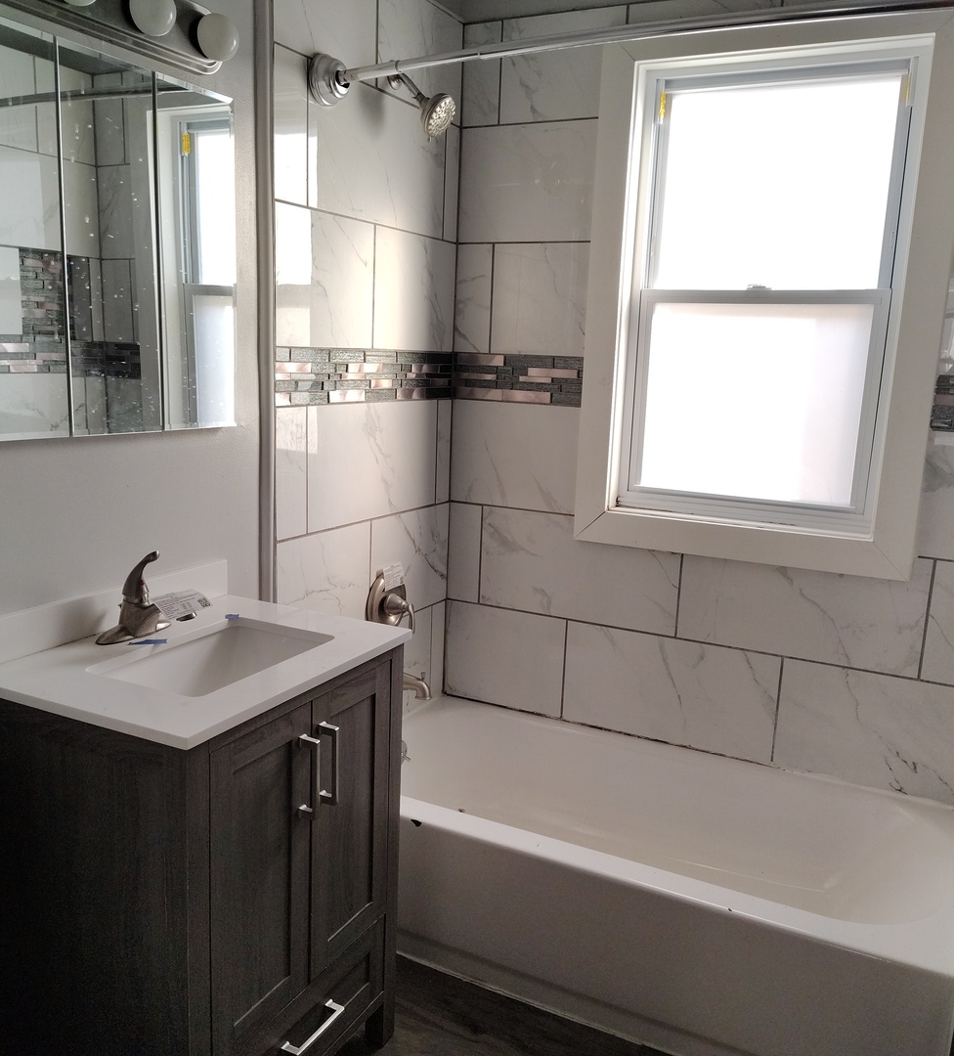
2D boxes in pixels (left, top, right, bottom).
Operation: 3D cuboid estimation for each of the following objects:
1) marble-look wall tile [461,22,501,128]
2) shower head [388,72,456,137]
[{"bbox_3d":[0.015,-1.238,2.667,0.114,0.261,0.010,8,12,26],"label":"marble-look wall tile"},{"bbox_3d":[-0.139,-1.045,2.372,0.180,0.170,0.100,7,12,27],"label":"shower head"}]

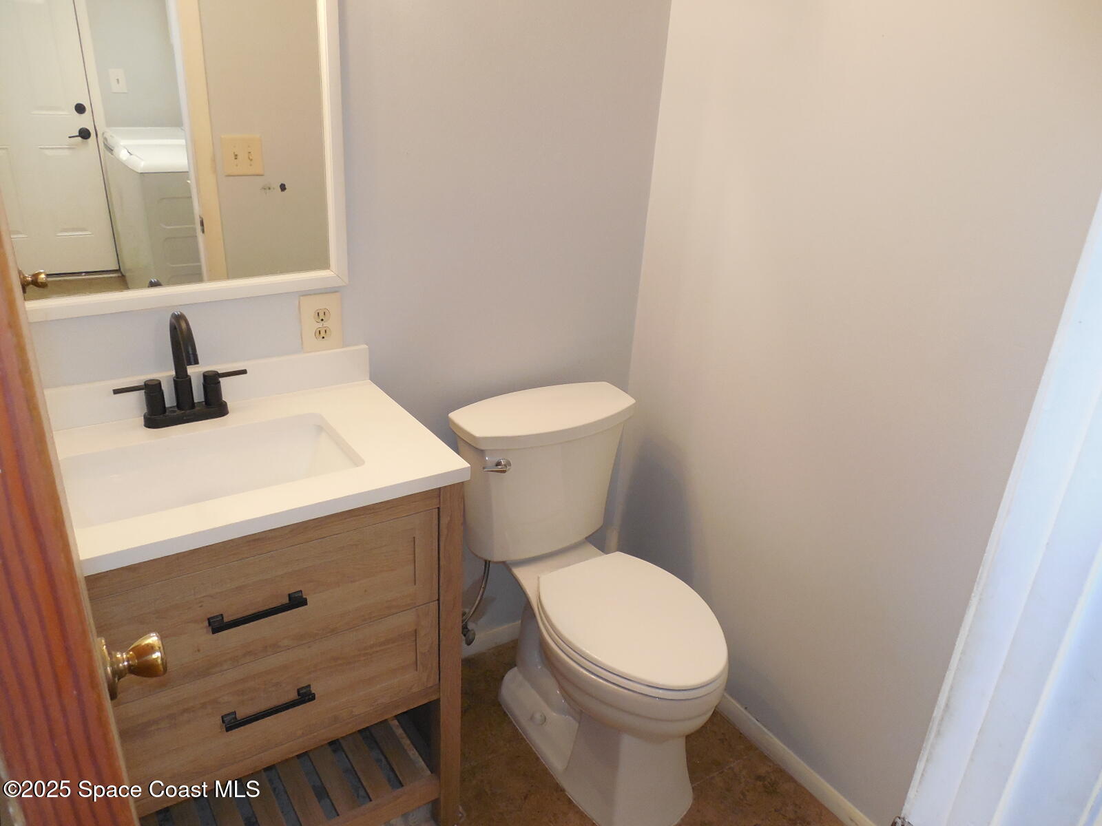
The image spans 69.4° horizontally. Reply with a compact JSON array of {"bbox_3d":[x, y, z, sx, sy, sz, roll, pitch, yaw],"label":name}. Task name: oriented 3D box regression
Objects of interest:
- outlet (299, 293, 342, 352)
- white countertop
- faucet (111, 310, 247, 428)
[{"bbox_3d":[-0.472,-0.183,1.645,0.085,0.128,0.009,-12,28,-32],"label":"outlet"},{"bbox_3d":[-0.587,0.053,1.365,0.759,0.101,0.470,-12,28,-32],"label":"white countertop"},{"bbox_3d":[-0.651,-0.074,1.424,0.232,0.224,0.173,-12,28,-32],"label":"faucet"}]

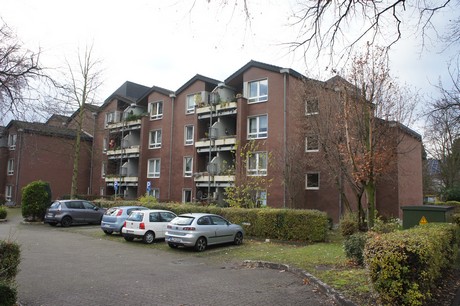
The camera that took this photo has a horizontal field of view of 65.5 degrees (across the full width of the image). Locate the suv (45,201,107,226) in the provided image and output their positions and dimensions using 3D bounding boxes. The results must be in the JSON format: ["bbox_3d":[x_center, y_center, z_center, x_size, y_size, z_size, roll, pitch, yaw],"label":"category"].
[{"bbox_3d":[-10.461,4.063,24.805,1.840,1.640,4.340,-3,-7,38],"label":"suv"}]

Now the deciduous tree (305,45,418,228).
[{"bbox_3d":[8.772,-1.049,23.324,7.000,12.100,6.800,-3,-7,39],"label":"deciduous tree"}]

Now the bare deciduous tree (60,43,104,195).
[{"bbox_3d":[-12.911,-2.108,31.121,3.300,15.000,3.300,-3,-7,38],"label":"bare deciduous tree"}]

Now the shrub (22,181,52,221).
[{"bbox_3d":[-13.670,3.457,25.259,2.050,2.750,2.050,-3,-7,38],"label":"shrub"}]

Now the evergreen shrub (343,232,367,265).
[{"bbox_3d":[4.258,3.204,12.056,0.950,1.000,0.950,-3,-7,38],"label":"evergreen shrub"}]

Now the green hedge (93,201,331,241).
[{"bbox_3d":[-3.028,3.969,22.317,18.000,1.420,1.250,-3,-7,37],"label":"green hedge"}]

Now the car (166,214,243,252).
[{"bbox_3d":[-0.942,3.344,15.821,1.700,1.440,3.950,-3,-7,38],"label":"car"}]

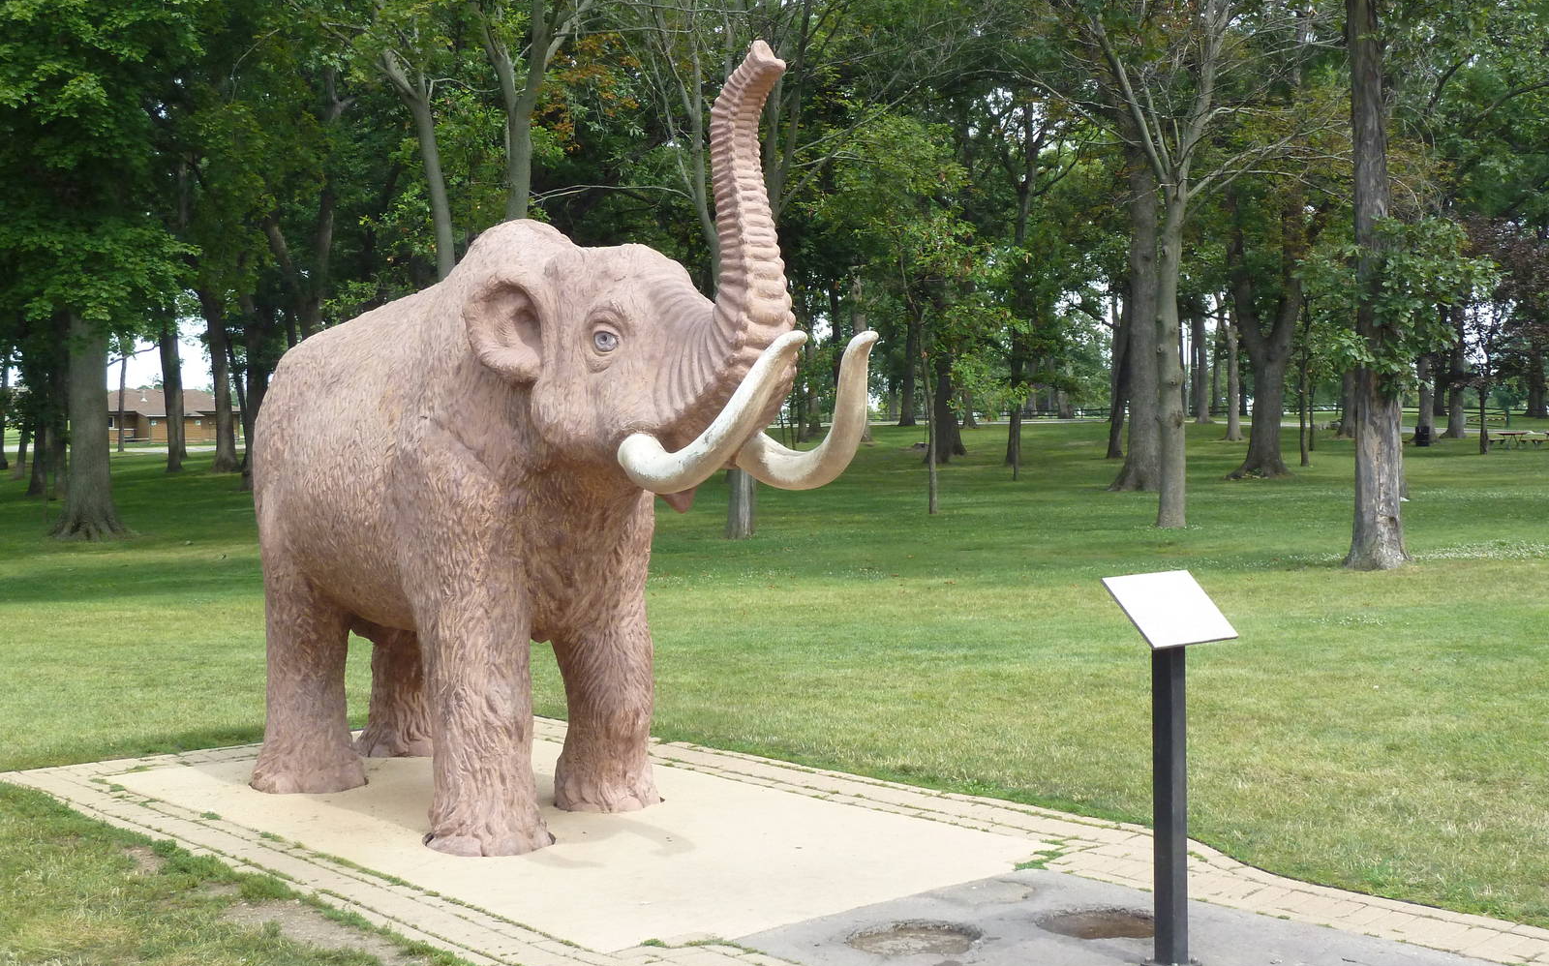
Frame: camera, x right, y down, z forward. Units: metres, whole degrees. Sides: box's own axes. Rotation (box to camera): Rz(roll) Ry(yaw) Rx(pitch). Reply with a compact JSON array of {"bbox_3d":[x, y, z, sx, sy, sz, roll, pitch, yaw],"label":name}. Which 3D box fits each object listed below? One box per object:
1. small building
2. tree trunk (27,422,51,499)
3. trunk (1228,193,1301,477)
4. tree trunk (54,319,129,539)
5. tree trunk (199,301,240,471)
[{"bbox_3d":[-56.882,-6.152,182.000,13.800,4.978,7.600,-2,2,-41],"label":"small building"},{"bbox_3d":[-18.513,-0.624,49.500,0.578,1.885,0.517,-1,2,-20],"label":"tree trunk"},{"bbox_3d":[13.334,-4.028,53.500,1.973,7.690,1.447,0,2,14],"label":"trunk"},{"bbox_3d":[-10.756,-0.891,31.000,1.143,3.456,1.029,-1,2,-19],"label":"tree trunk"},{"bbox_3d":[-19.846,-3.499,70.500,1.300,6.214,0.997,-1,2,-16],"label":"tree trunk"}]

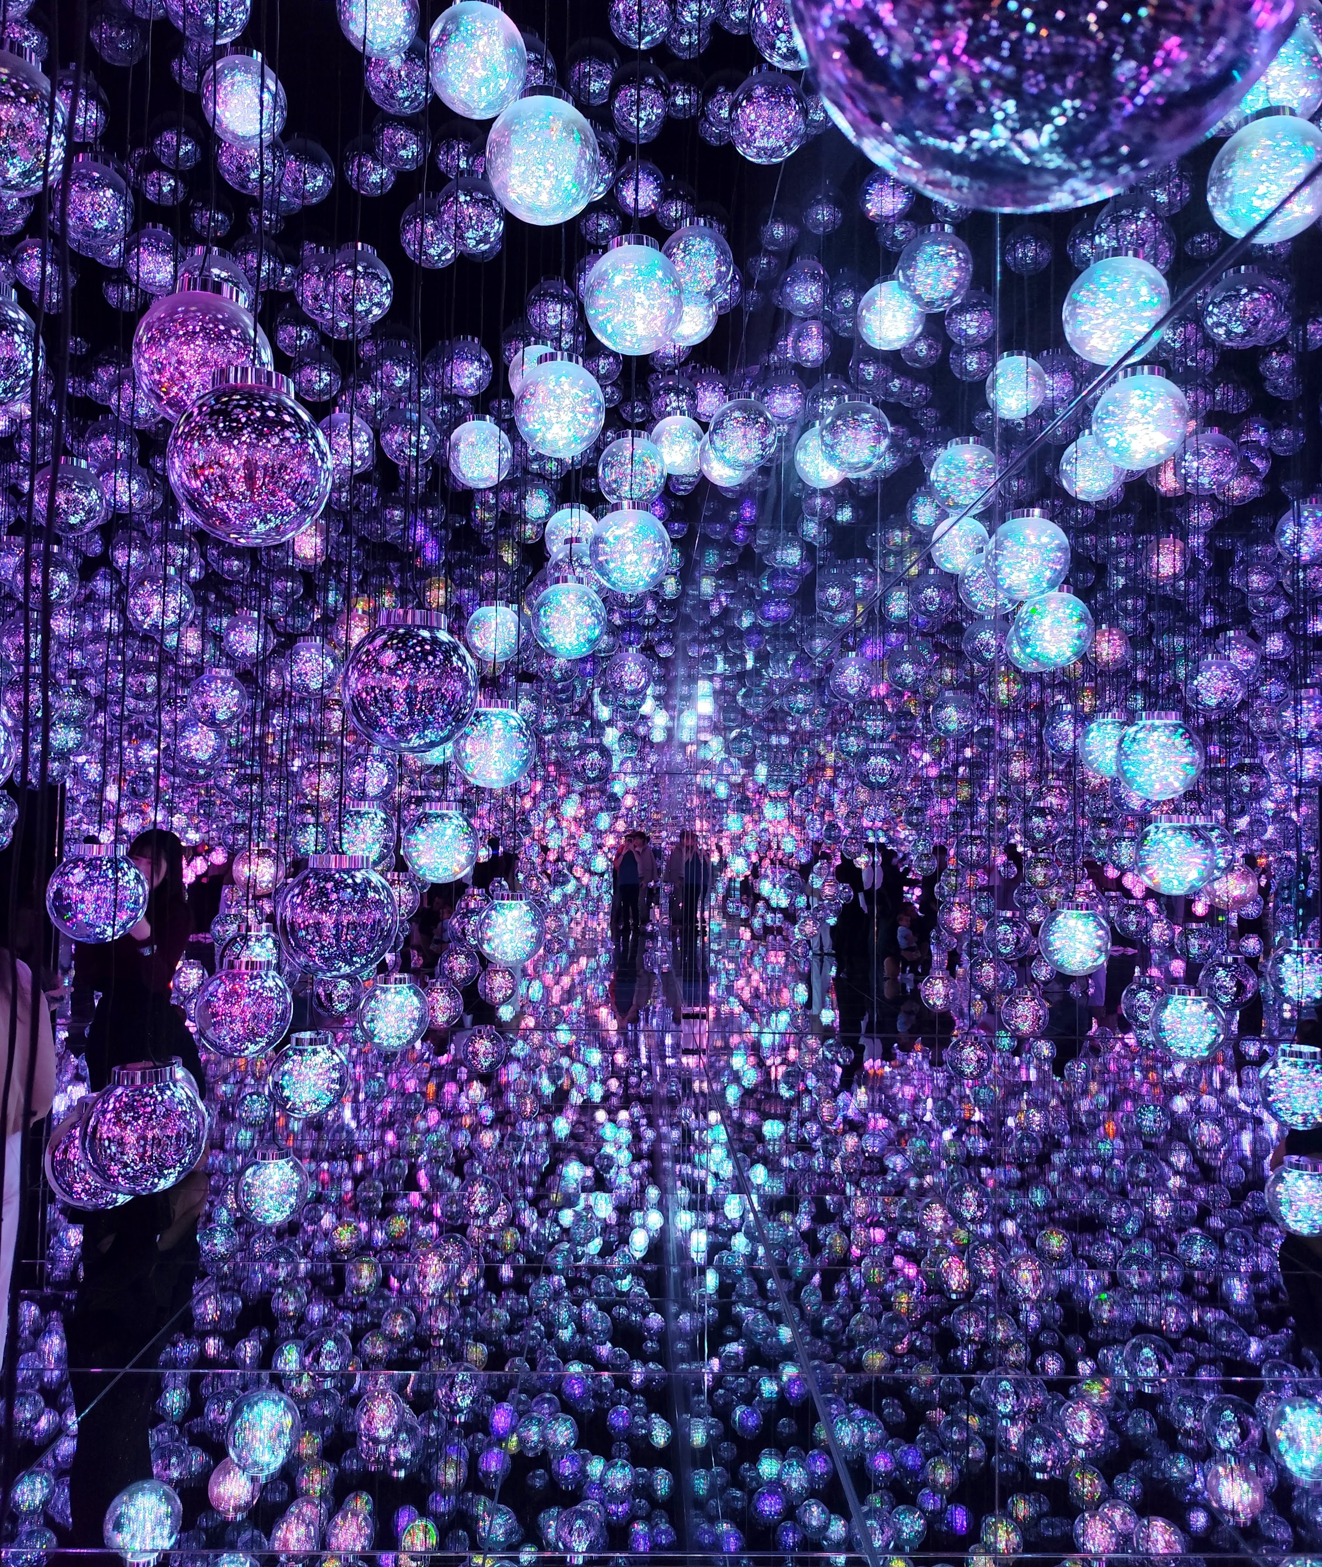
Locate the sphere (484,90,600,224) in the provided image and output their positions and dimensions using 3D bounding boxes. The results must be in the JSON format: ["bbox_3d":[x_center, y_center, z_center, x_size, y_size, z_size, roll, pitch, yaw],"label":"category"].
[{"bbox_3d":[-0.258,-1.348,2.531,0.243,0.253,0.243,1,-3,-7],"label":"sphere"}]

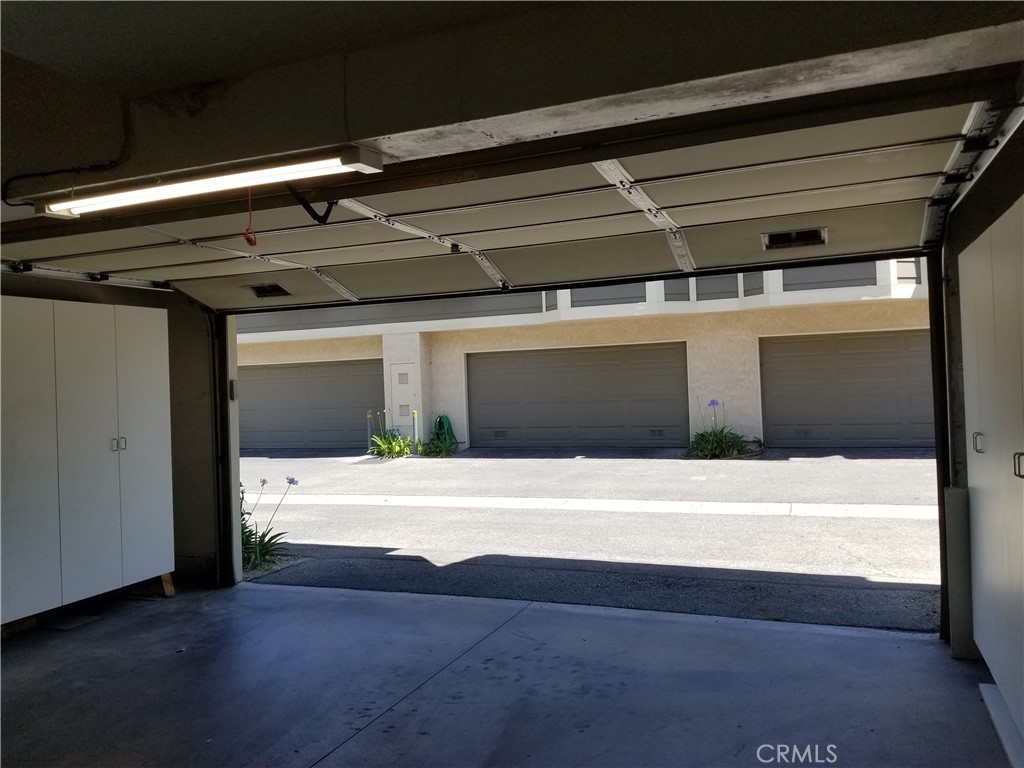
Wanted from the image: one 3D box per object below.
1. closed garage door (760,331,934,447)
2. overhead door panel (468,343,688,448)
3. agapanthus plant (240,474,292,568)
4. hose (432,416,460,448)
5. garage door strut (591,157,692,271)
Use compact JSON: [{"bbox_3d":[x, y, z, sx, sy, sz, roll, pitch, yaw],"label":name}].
[{"bbox_3d":[7.141,0.081,14.107,4.880,2.140,0.100,-2,-1,22],"label":"closed garage door"},{"bbox_3d":[1.310,0.304,16.442,4.880,2.140,0.100,-2,-1,22],"label":"overhead door panel"},{"bbox_3d":[-2.250,1.214,6.805,0.640,0.800,0.560,-2,-1,22],"label":"agapanthus plant"},{"bbox_3d":[-1.538,1.048,17.238,0.680,0.740,0.220,-2,-1,22],"label":"hose"},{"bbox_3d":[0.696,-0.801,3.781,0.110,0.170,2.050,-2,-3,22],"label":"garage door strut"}]

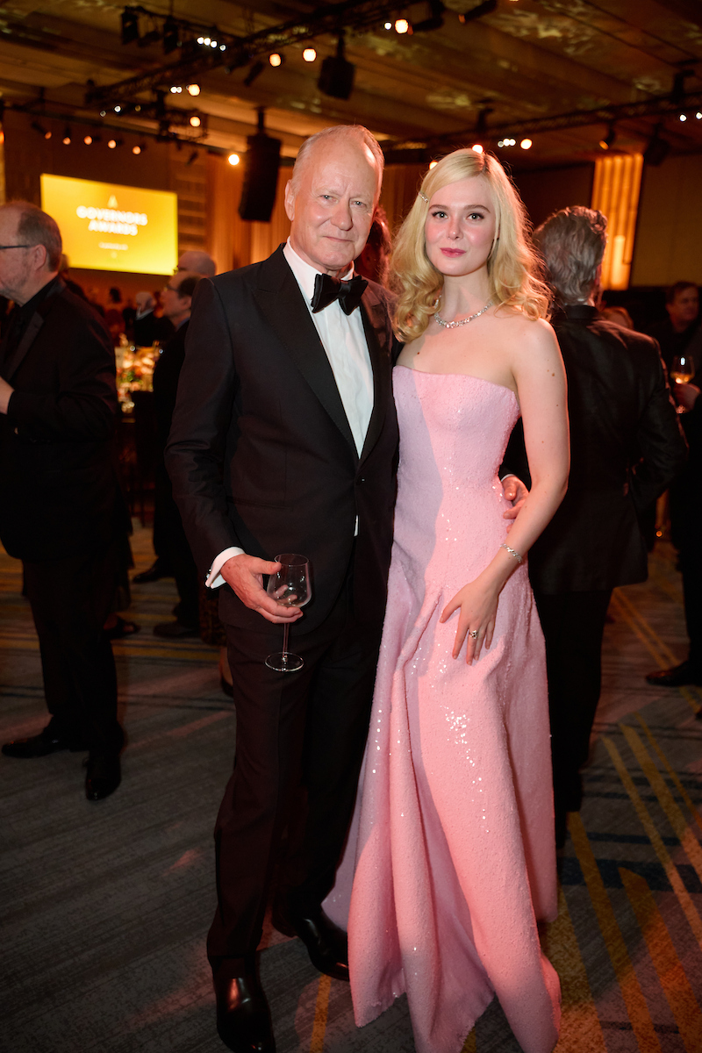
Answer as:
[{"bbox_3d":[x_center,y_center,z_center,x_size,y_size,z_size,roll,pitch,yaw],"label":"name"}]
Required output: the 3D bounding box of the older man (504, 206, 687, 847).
[{"bbox_3d":[0.671,0.019,2.485,0.600,1.840,0.460,6,13,17],"label":"older man"}]

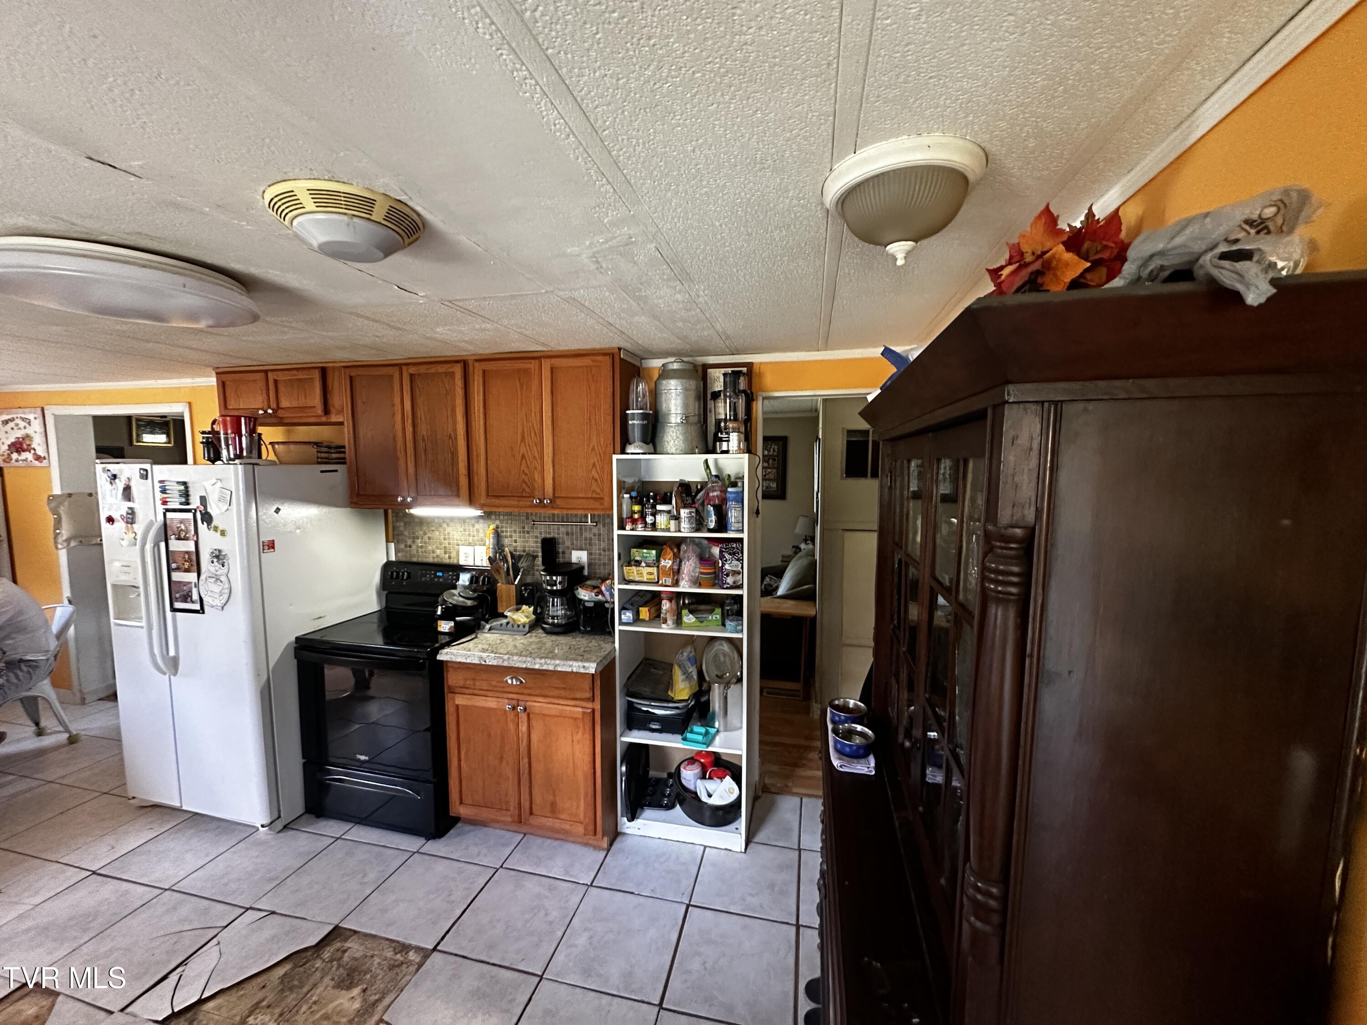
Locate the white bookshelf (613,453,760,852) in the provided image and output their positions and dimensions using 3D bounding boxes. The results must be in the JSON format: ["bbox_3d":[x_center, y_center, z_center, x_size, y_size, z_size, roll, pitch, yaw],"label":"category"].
[{"bbox_3d":[0.026,0.640,2.732,0.620,1.836,0.370,1,5,13],"label":"white bookshelf"}]

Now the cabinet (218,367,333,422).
[{"bbox_3d":[-2.192,-0.664,3.190,0.820,0.315,0.330,1,5,13],"label":"cabinet"}]

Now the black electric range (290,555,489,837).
[{"bbox_3d":[-1.481,0.933,2.948,0.757,1.200,0.695,1,5,13],"label":"black electric range"}]

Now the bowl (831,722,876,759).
[{"bbox_3d":[0.501,0.675,1.629,0.127,0.047,0.127,1,5,13],"label":"bowl"}]

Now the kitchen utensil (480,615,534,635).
[{"bbox_3d":[-0.935,0.596,2.952,0.250,0.070,0.130,2,5,18],"label":"kitchen utensil"}]

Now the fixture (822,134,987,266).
[{"bbox_3d":[0.412,-0.550,1.055,0.292,0.165,0.292,1,5,13],"label":"fixture"}]

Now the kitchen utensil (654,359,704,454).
[{"bbox_3d":[-0.025,-0.497,2.631,0.245,0.450,0.245,-1,5,-9],"label":"kitchen utensil"}]

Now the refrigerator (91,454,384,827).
[{"bbox_3d":[-2.310,0.624,3.050,0.882,1.784,0.855,1,5,13],"label":"refrigerator"}]

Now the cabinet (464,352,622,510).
[{"bbox_3d":[-0.673,-0.416,2.944,0.829,0.802,0.340,1,5,13],"label":"cabinet"}]

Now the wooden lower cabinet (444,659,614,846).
[{"bbox_3d":[-0.697,1.104,2.928,0.809,0.865,0.638,1,5,13],"label":"wooden lower cabinet"}]

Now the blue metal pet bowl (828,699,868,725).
[{"bbox_3d":[0.556,0.683,1.872,0.126,0.047,0.126,1,5,13],"label":"blue metal pet bowl"}]

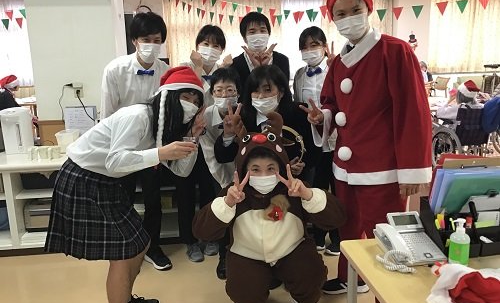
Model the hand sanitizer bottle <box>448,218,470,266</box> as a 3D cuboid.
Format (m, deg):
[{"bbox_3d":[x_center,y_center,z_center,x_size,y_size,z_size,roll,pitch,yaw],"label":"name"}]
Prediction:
[{"bbox_3d":[0.682,0.296,1.455,0.064,0.153,0.064,-5,12,-17],"label":"hand sanitizer bottle"}]

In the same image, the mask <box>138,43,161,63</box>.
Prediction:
[{"bbox_3d":[-0.585,-0.569,2.606,0.137,0.115,0.085,-4,12,-13],"label":"mask"}]

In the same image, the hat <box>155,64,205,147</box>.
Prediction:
[{"bbox_3d":[-0.326,-0.217,2.147,0.240,0.380,0.210,10,17,44],"label":"hat"}]

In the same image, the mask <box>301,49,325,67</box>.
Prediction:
[{"bbox_3d":[0.402,-0.589,2.824,0.137,0.100,0.085,1,12,11],"label":"mask"}]

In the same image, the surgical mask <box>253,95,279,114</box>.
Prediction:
[{"bbox_3d":[0.082,-0.257,2.450,0.145,0.110,0.075,2,12,14],"label":"surgical mask"}]

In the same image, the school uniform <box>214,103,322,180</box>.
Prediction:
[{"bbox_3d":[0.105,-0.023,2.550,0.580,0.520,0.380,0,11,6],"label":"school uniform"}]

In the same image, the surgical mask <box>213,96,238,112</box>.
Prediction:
[{"bbox_3d":[-0.133,-0.272,2.552,0.137,0.100,0.085,-2,12,-1],"label":"surgical mask"}]

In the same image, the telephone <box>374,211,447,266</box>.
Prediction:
[{"bbox_3d":[0.554,0.289,1.559,0.172,0.110,0.230,-3,12,-7],"label":"telephone"}]

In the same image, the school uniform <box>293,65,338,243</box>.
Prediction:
[{"bbox_3d":[0.462,0.032,3.033,0.400,1.270,0.270,0,12,7],"label":"school uniform"}]

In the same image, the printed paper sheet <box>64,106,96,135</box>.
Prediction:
[{"bbox_3d":[-1.268,-0.185,3.380,0.225,0.300,0.015,-3,12,-5],"label":"printed paper sheet"}]

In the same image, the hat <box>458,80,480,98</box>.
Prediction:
[{"bbox_3d":[2.255,-0.637,4.600,0.220,0.180,0.230,-8,13,-30],"label":"hat"}]

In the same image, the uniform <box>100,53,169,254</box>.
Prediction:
[{"bbox_3d":[-0.743,0.052,2.930,0.460,1.380,0.330,-4,11,-13],"label":"uniform"}]

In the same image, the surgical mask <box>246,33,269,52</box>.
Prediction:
[{"bbox_3d":[0.052,-0.720,2.970,0.148,0.115,0.075,-1,14,-1],"label":"surgical mask"}]

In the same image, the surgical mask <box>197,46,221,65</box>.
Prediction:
[{"bbox_3d":[-0.253,-0.589,2.760,0.145,0.115,0.075,9,14,1],"label":"surgical mask"}]

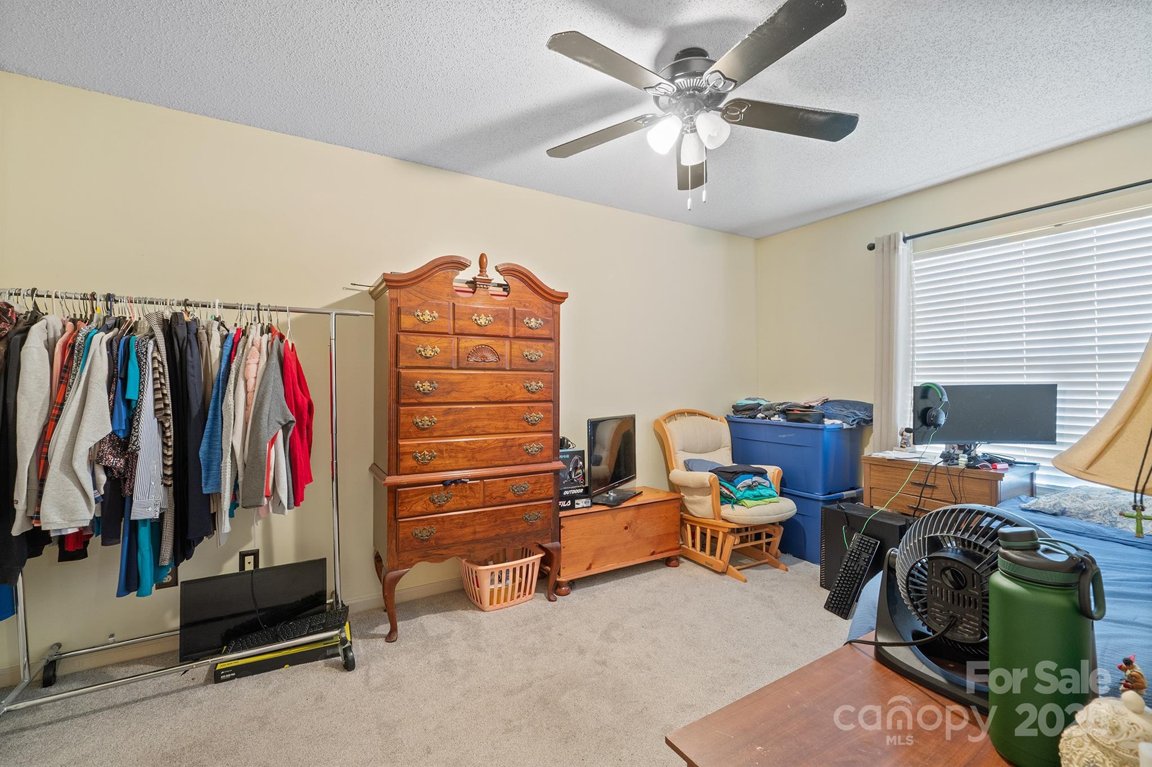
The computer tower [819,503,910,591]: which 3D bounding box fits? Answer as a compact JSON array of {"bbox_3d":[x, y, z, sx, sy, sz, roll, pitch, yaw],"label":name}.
[{"bbox_3d":[1.646,0.964,2.691,0.210,0.480,0.450,0,0,-28],"label":"computer tower"}]

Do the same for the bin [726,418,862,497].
[{"bbox_3d":[1.589,0.510,3.574,0.480,0.460,0.840,0,0,-30],"label":"bin"}]

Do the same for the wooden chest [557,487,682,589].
[{"bbox_3d":[0.215,0.967,3.071,0.955,0.470,0.370,0,0,-31],"label":"wooden chest"}]

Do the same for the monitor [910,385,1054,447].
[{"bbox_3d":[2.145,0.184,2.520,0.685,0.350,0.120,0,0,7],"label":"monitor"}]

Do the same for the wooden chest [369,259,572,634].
[{"bbox_3d":[-0.567,0.277,2.606,0.960,1.845,0.430,0,0,-30],"label":"wooden chest"}]

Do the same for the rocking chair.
[{"bbox_3d":[1.025,0.697,3.264,0.650,1.015,0.750,0,0,-29],"label":"rocking chair"}]

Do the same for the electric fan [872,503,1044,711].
[{"bbox_3d":[0.591,0.323,0.711,0.170,0.280,0.268,0,0,-30],"label":"electric fan"}]

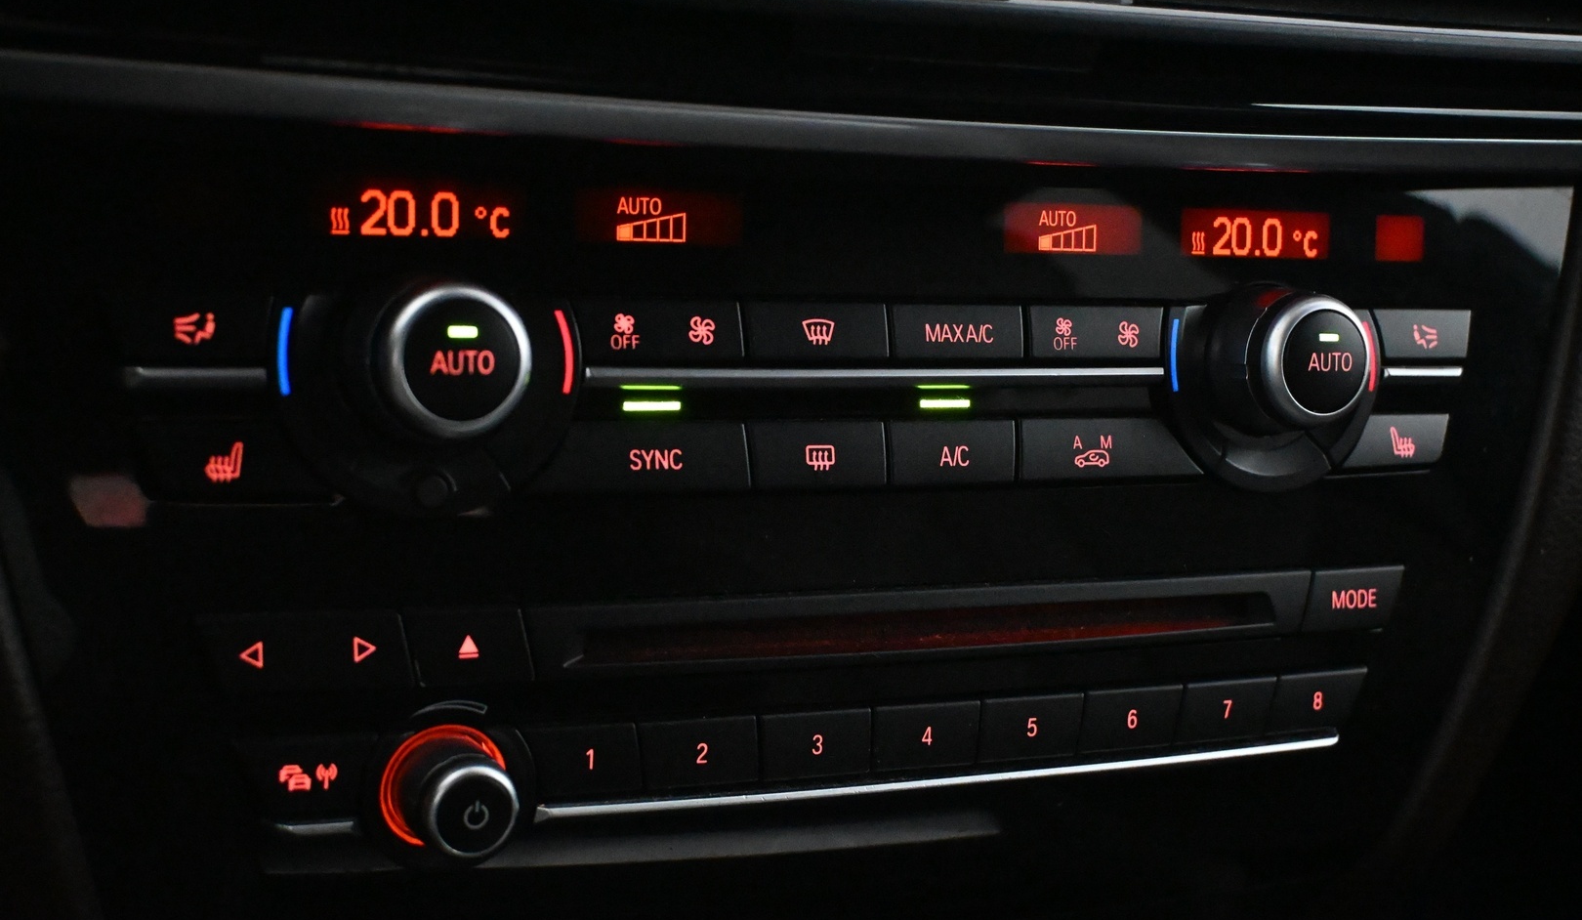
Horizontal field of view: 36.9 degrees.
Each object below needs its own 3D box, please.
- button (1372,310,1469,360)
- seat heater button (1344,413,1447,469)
[{"bbox_3d":[0.107,-0.022,0.406,0.022,0.009,0.004,-1,4,-27],"label":"button"},{"bbox_3d":[0.104,-0.004,0.416,0.023,0.009,0.007,-1,8,-27],"label":"seat heater button"}]

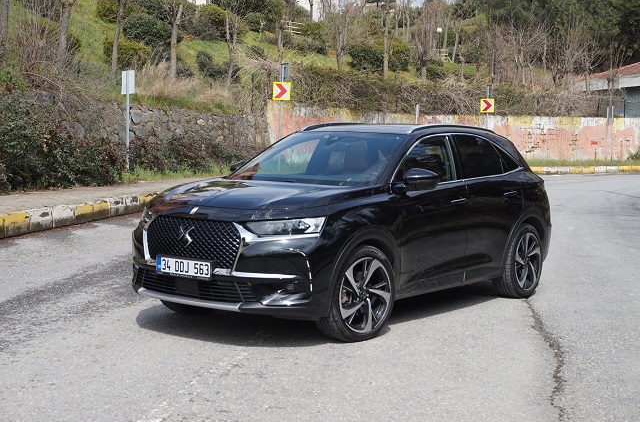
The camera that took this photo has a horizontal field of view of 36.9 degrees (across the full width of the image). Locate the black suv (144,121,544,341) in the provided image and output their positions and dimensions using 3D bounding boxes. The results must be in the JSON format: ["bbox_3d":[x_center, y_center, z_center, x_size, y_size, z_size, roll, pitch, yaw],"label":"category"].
[{"bbox_3d":[0.411,0.029,8.415,2.010,1.620,4.570,4,5,36],"label":"black suv"}]

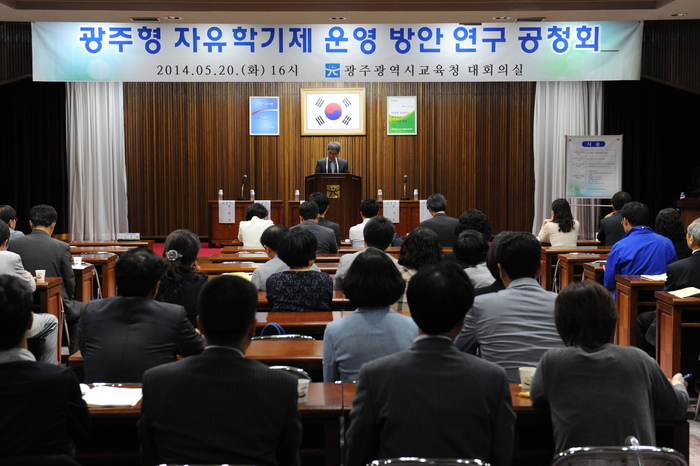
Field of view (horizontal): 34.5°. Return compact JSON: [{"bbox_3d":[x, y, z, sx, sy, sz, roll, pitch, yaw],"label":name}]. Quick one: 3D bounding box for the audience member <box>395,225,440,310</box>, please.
[{"bbox_3d":[0.422,0.563,6.974,0.460,1.227,0.720,0,3,0],"label":"audience member"}]

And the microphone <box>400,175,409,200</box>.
[{"bbox_3d":[0.878,-0.727,18.000,0.140,0.400,0.150,0,3,0],"label":"microphone"}]

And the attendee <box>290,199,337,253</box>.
[{"bbox_3d":[-0.366,0.304,11.156,0.480,1.259,0.740,0,3,0],"label":"attendee"}]

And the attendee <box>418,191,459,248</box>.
[{"bbox_3d":[0.937,0.221,11.940,0.500,1.276,0.800,0,3,-1],"label":"attendee"}]

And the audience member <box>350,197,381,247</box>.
[{"bbox_3d":[0.196,0.248,11.933,0.490,1.223,0.800,0,3,-1],"label":"audience member"}]

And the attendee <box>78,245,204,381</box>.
[{"bbox_3d":[-0.864,0.676,4.867,0.540,1.246,0.740,0,3,0],"label":"attendee"}]

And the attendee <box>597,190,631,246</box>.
[{"bbox_3d":[2.906,0.199,12.332,0.490,1.332,0.740,0,3,0],"label":"attendee"}]

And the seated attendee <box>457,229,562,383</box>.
[{"bbox_3d":[0.682,0.634,4.586,0.540,1.277,0.820,0,3,-1],"label":"seated attendee"}]

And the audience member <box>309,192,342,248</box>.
[{"bbox_3d":[-0.312,0.216,11.926,0.500,1.287,0.800,0,3,-1],"label":"audience member"}]

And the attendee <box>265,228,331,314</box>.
[{"bbox_3d":[-0.305,0.565,6.700,0.470,1.179,0.780,0,3,-1],"label":"attendee"}]

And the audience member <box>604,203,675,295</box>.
[{"bbox_3d":[2.284,0.396,8.880,0.560,1.270,0.800,0,3,-1],"label":"audience member"}]

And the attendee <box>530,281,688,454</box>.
[{"bbox_3d":[0.800,0.744,3.529,0.540,1.178,0.800,0,3,-1],"label":"attendee"}]

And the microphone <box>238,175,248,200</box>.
[{"bbox_3d":[-1.701,-0.727,18.000,0.140,0.400,0.150,0,3,0],"label":"microphone"}]

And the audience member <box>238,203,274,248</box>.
[{"bbox_3d":[-0.988,0.269,11.922,0.460,1.181,0.780,0,3,-1],"label":"audience member"}]

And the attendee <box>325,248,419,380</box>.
[{"bbox_3d":[0.080,0.676,4.847,0.450,1.248,0.720,0,3,0],"label":"attendee"}]

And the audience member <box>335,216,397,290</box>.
[{"bbox_3d":[0.115,0.493,8.072,0.480,1.239,0.740,0,3,0],"label":"audience member"}]

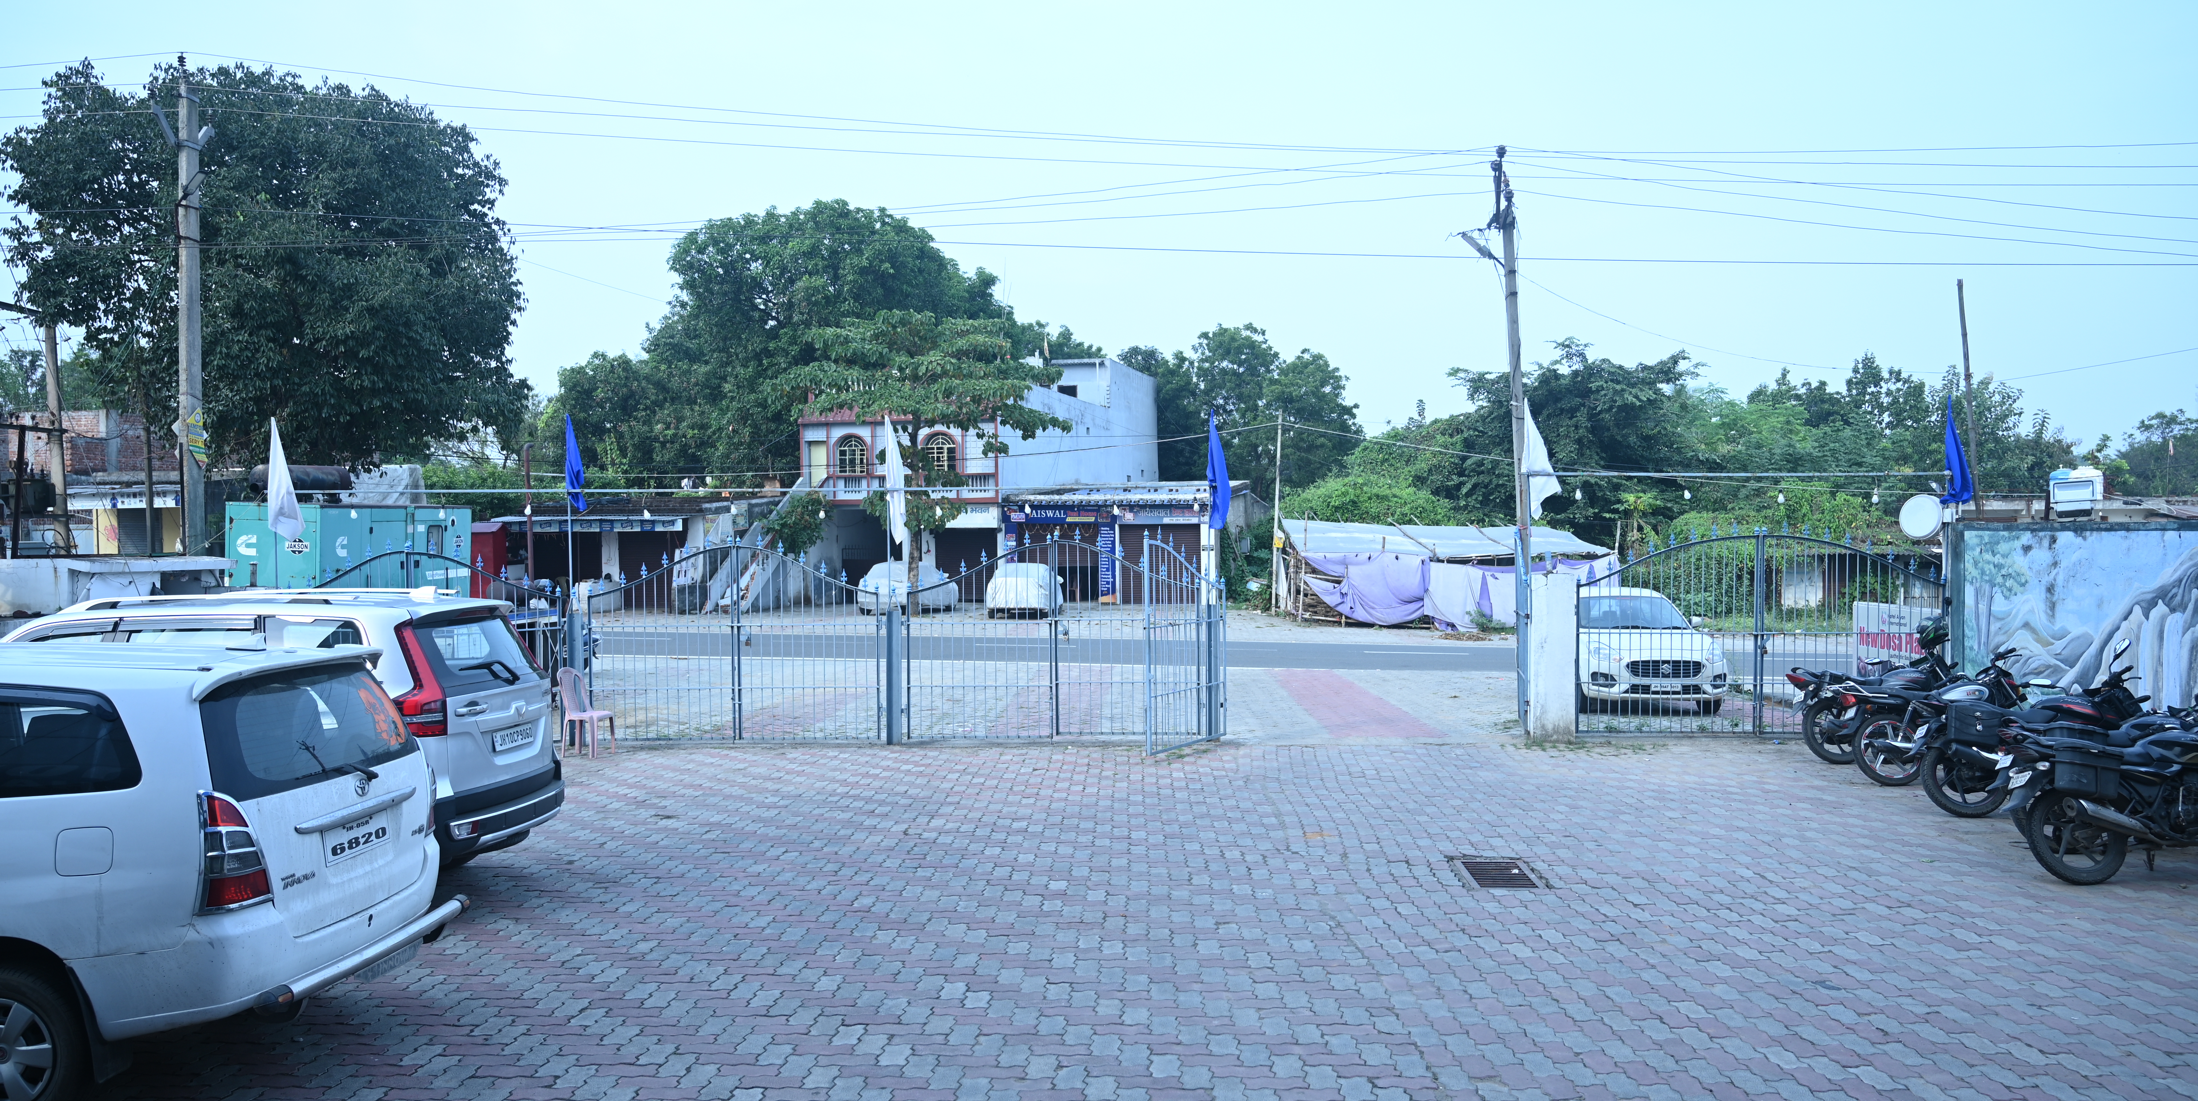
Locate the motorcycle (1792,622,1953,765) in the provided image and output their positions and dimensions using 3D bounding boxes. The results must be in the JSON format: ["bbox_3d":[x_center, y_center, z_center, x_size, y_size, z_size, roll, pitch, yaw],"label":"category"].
[{"bbox_3d":[7.259,1.363,13.286,1.980,1.140,0.720,-1,0,3],"label":"motorcycle"}]

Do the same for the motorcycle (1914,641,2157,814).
[{"bbox_3d":[7.315,1.426,11.075,2.000,1.200,0.760,0,1,8],"label":"motorcycle"}]

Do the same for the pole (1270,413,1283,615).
[{"bbox_3d":[4.771,-0.975,39.141,0.130,5.450,0.130,2,0,0],"label":"pole"}]

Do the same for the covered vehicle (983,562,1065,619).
[{"bbox_3d":[-2.040,1.079,40.605,1.750,1.490,4.000,-1,0,3],"label":"covered vehicle"}]

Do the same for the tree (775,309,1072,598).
[{"bbox_3d":[-4.254,-2.079,35.335,7.074,7.270,6.500,0,1,0],"label":"tree"}]

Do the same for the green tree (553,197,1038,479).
[{"bbox_3d":[-11.977,-5.989,57.932,19.300,15.600,14.500,-1,0,0],"label":"green tree"}]

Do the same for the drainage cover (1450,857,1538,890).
[{"bbox_3d":[2.520,2.055,9.213,0.410,0.040,0.740,-1,1,5],"label":"drainage cover"}]

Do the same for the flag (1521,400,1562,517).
[{"bbox_3d":[4.657,-0.967,15.425,0.434,1.266,0.200,0,1,0],"label":"flag"}]

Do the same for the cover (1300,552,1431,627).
[{"bbox_3d":[6.291,0.890,34.500,3.100,1.700,0.350,-1,1,18],"label":"cover"}]

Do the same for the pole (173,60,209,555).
[{"bbox_3d":[-10.203,-1.784,16.474,0.300,7.411,0.300,-1,1,-30],"label":"pole"}]

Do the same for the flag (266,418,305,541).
[{"bbox_3d":[-8.191,-0.717,14.737,0.397,1.244,0.200,0,1,0],"label":"flag"}]

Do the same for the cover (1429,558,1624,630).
[{"bbox_3d":[8.842,0.891,30.479,4.126,1.500,0.400,0,1,12],"label":"cover"}]

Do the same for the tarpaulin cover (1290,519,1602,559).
[{"bbox_3d":[7.663,-0.254,32.422,6.582,0.750,3.000,0,1,12],"label":"tarpaulin cover"}]

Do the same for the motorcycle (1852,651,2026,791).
[{"bbox_3d":[7.166,1.414,12.164,1.980,1.060,0.720,-1,0,3],"label":"motorcycle"}]

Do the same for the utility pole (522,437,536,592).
[{"bbox_3d":[-17.088,-0.595,43.977,0.250,5.200,0.180,-1,0,0],"label":"utility pole"}]

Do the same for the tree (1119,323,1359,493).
[{"bbox_3d":[5.659,-3.853,59.953,9.800,10.800,8.500,-1,0,0],"label":"tree"}]

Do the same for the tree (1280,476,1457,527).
[{"bbox_3d":[7.915,-0.236,42.983,5.000,3.800,4.000,-1,0,0],"label":"tree"}]

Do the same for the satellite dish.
[{"bbox_3d":[8.248,-0.341,14.700,0.170,0.450,0.450,-1,1,-33],"label":"satellite dish"}]

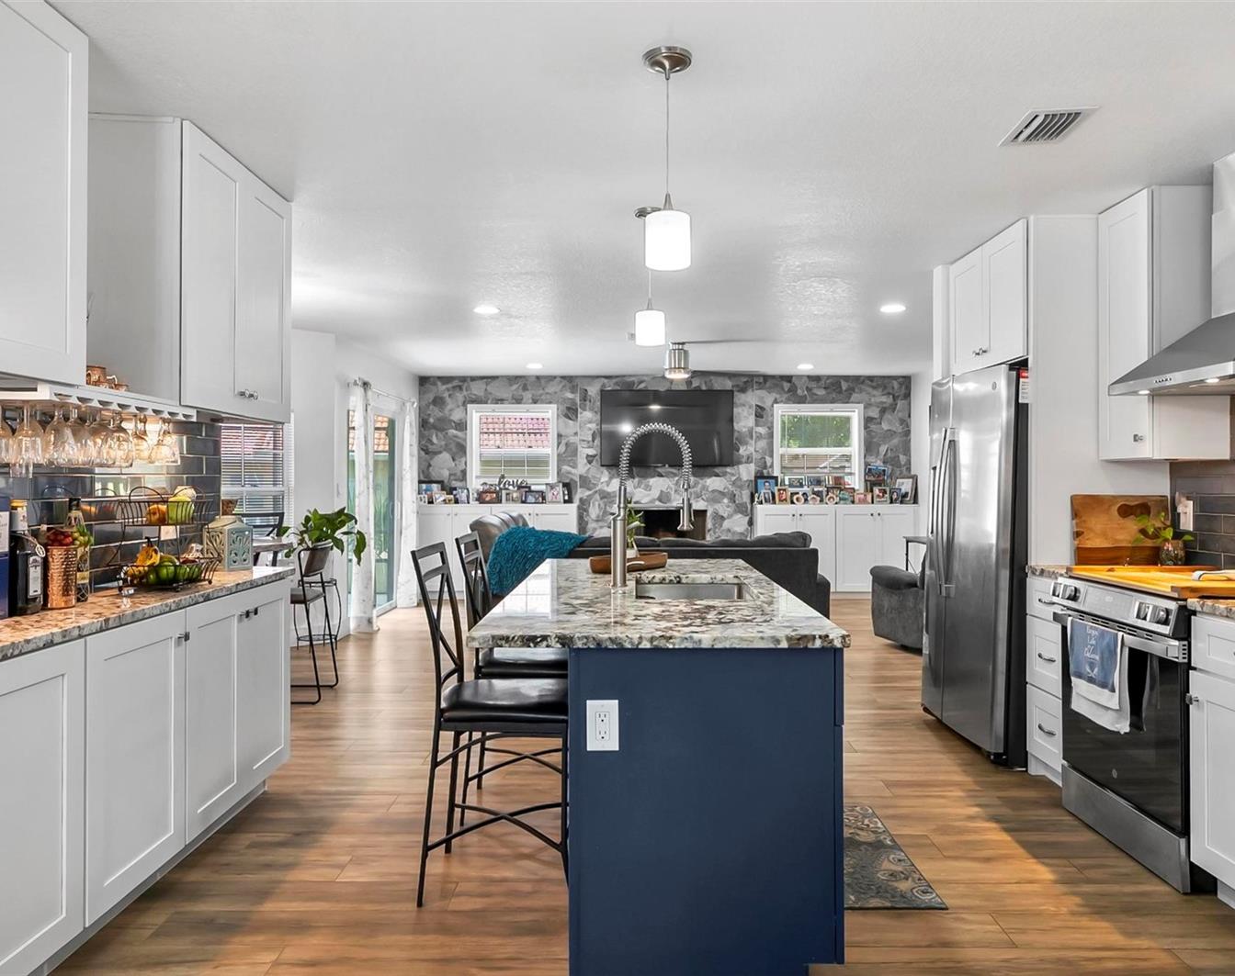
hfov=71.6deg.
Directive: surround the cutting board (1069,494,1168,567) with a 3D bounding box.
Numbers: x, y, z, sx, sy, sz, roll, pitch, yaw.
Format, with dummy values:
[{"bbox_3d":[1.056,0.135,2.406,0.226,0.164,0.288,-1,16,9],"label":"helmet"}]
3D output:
[{"bbox_3d":[2.164,0.187,3.679,0.430,0.310,0.030,0,-6,0],"label":"cutting board"}]

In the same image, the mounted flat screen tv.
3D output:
[{"bbox_3d":[0.544,-0.649,9.454,1.481,0.855,0.081,0,0,0],"label":"mounted flat screen tv"}]

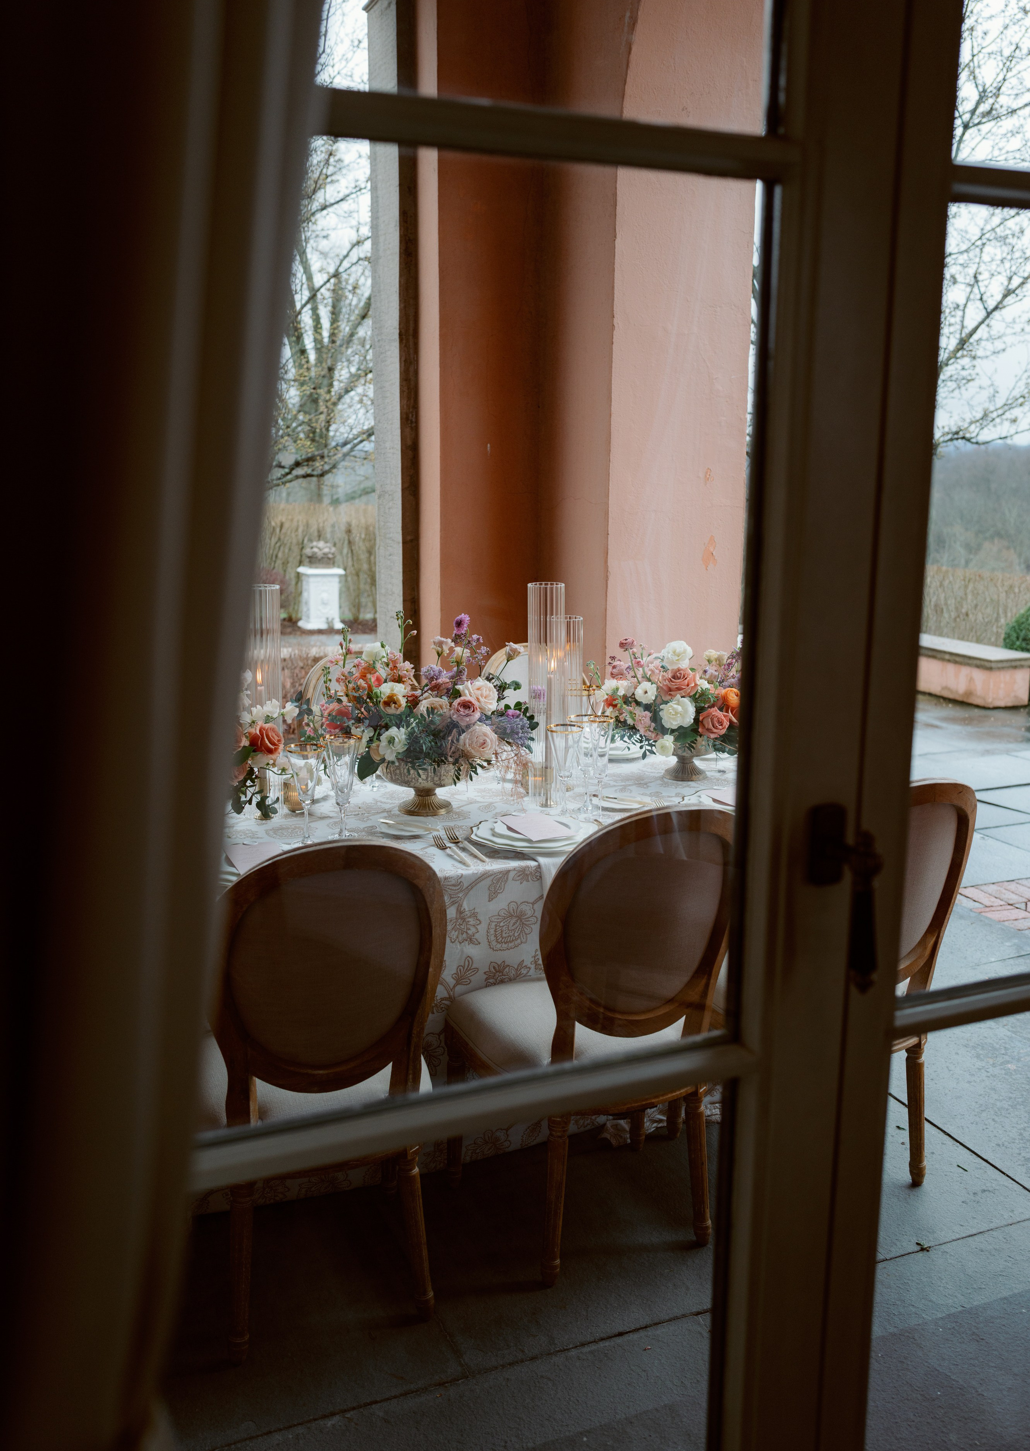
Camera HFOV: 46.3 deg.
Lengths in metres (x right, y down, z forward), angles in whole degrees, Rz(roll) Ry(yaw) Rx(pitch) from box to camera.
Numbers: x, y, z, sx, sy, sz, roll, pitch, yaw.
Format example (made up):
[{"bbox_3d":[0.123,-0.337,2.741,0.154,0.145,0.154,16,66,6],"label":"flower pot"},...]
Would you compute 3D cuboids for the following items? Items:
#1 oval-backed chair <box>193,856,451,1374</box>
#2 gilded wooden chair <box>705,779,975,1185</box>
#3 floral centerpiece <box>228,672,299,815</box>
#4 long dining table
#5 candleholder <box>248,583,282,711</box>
[{"bbox_3d":[-0.384,0.634,2.308,0.500,1.008,0.570,-3,11,-19],"label":"oval-backed chair"},{"bbox_3d":[0.723,0.555,2.765,0.500,1.008,0.570,-4,11,-21],"label":"gilded wooden chair"},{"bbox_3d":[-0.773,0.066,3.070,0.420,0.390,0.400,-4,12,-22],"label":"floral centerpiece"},{"bbox_3d":[-0.263,0.572,3.368,2.387,0.736,1.248,-4,12,-22],"label":"long dining table"},{"bbox_3d":[-0.655,-0.068,3.173,0.090,0.602,0.090,-4,12,-22],"label":"candleholder"}]

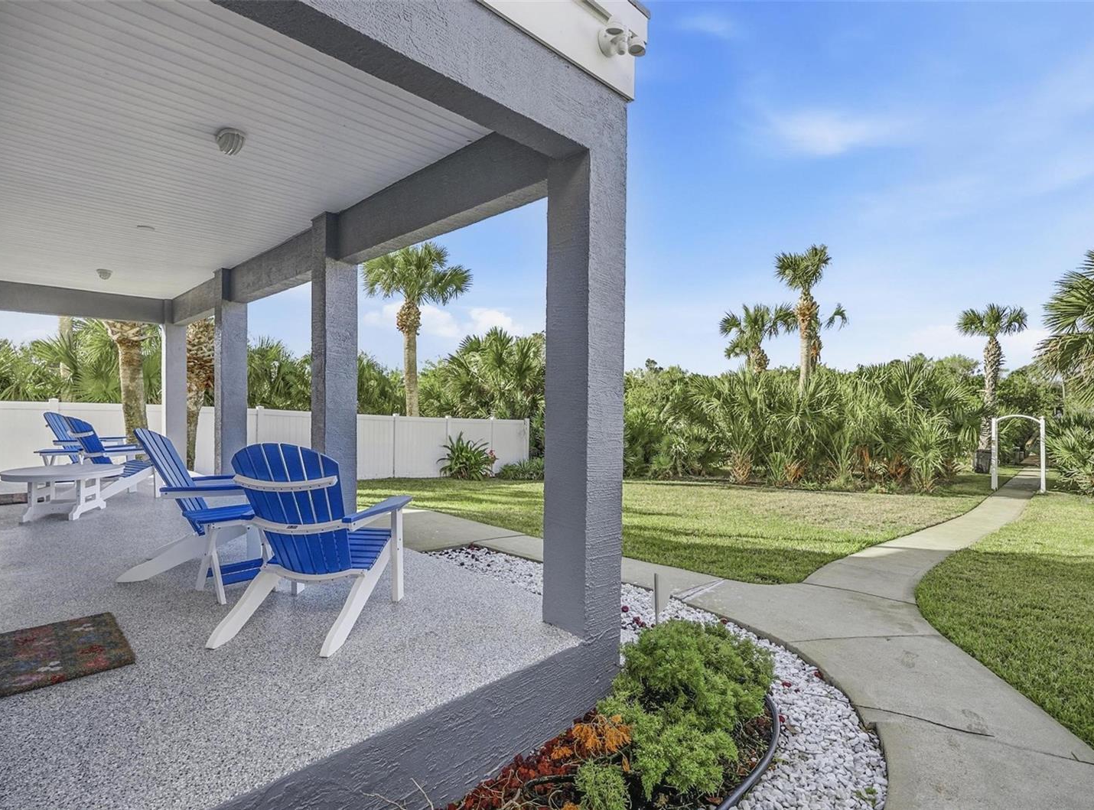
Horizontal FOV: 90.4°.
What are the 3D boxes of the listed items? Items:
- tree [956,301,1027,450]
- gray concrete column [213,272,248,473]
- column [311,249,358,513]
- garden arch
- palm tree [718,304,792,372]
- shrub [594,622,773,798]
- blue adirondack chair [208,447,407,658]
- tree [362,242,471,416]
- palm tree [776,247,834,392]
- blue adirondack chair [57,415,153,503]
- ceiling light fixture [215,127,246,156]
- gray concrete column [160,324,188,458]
[{"bbox_3d":[18.044,-0.701,21.992,2.500,6.812,2.500,1,1,39],"label":"tree"},{"bbox_3d":[-4.224,-0.370,7.253,0.314,2.759,0.314,2,1,45],"label":"gray concrete column"},{"bbox_3d":[-1.939,-0.145,4.979,0.314,2.441,0.314,2,1,45],"label":"column"},{"bbox_3d":[12.083,1.225,13.900,1.030,2.010,0.130,2,1,45],"label":"garden arch"},{"bbox_3d":[9.370,-0.863,23.990,3.200,7.144,3.000,1,1,21],"label":"palm tree"},{"bbox_3d":[0.636,1.248,2.442,0.820,0.470,0.820,1,1,11],"label":"shrub"},{"bbox_3d":[-1.212,0.647,2.845,0.776,0.948,0.794,1,1,8],"label":"blue adirondack chair"},{"bbox_3d":[-4.228,-1.489,17.482,3.400,7.651,3.300,0,1,-14],"label":"tree"},{"bbox_3d":[10.893,-2.015,22.975,2.400,9.400,2.400,1,1,25],"label":"palm tree"},{"bbox_3d":[-4.811,0.552,6.000,0.776,0.948,0.794,1,1,30],"label":"blue adirondack chair"},{"bbox_3d":[-1.941,-1.607,3.332,0.168,0.115,0.168,2,1,45],"label":"ceiling light fixture"},{"bbox_3d":[-6.615,-0.244,9.636,0.314,2.370,0.314,2,1,45],"label":"gray concrete column"}]

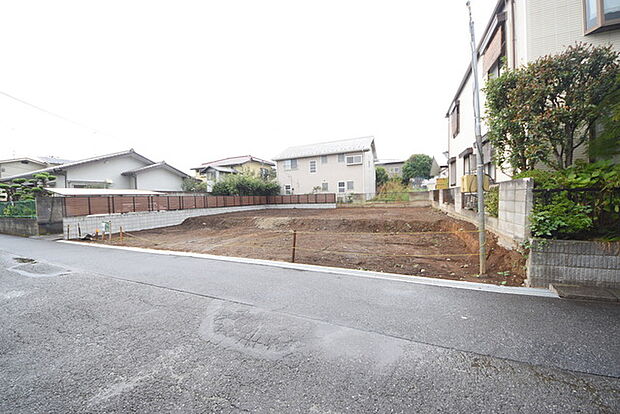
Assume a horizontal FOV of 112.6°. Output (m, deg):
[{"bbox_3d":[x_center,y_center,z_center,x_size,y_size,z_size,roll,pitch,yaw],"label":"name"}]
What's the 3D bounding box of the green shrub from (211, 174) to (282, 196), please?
[{"bbox_3d":[-7.600,-2.000,24.400,7.600,3.400,3.200,0,3,24],"label":"green shrub"}]

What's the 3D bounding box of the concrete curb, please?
[{"bbox_3d":[-3.920,1.430,6.300,16.300,0.110,0.220,-1,2,22],"label":"concrete curb"}]

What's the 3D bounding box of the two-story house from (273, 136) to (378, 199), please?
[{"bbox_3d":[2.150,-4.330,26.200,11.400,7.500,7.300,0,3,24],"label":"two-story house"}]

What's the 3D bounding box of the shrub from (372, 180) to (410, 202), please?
[{"bbox_3d":[7.800,-1.550,19.800,3.300,1.900,2.400,0,3,24],"label":"shrub"}]

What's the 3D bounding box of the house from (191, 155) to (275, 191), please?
[{"bbox_3d":[-11.700,-3.600,32.400,9.400,6.900,7.800,0,3,24],"label":"house"}]

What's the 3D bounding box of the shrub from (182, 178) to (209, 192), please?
[{"bbox_3d":[-11.300,-1.200,20.400,2.100,2.900,1.800,0,3,24],"label":"shrub"}]

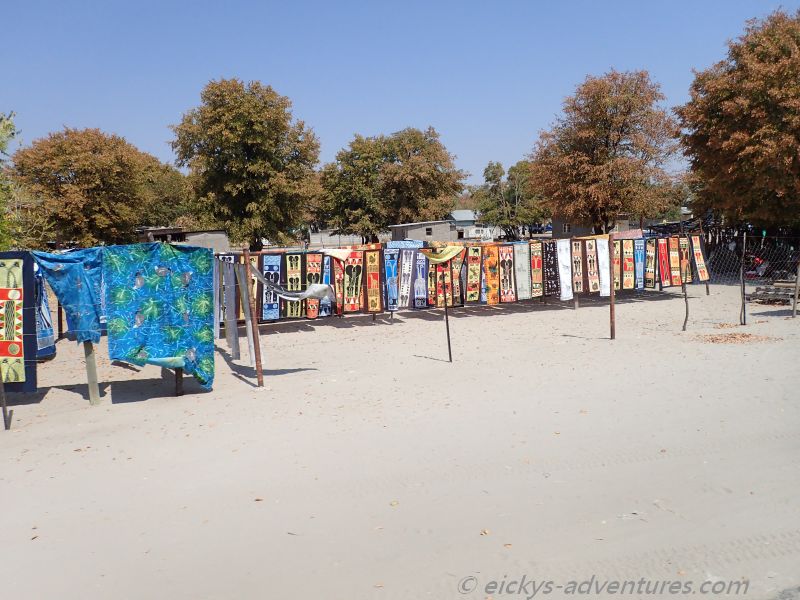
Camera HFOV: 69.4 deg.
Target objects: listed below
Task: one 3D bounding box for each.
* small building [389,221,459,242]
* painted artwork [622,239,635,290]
[{"bbox_3d":[1.897,-5.368,48.142,5.300,2.400,4.000,-2,8,-8],"label":"small building"},{"bbox_3d":[6.407,-0.995,16.200,0.420,1.458,0.050,-5,7,-21],"label":"painted artwork"}]

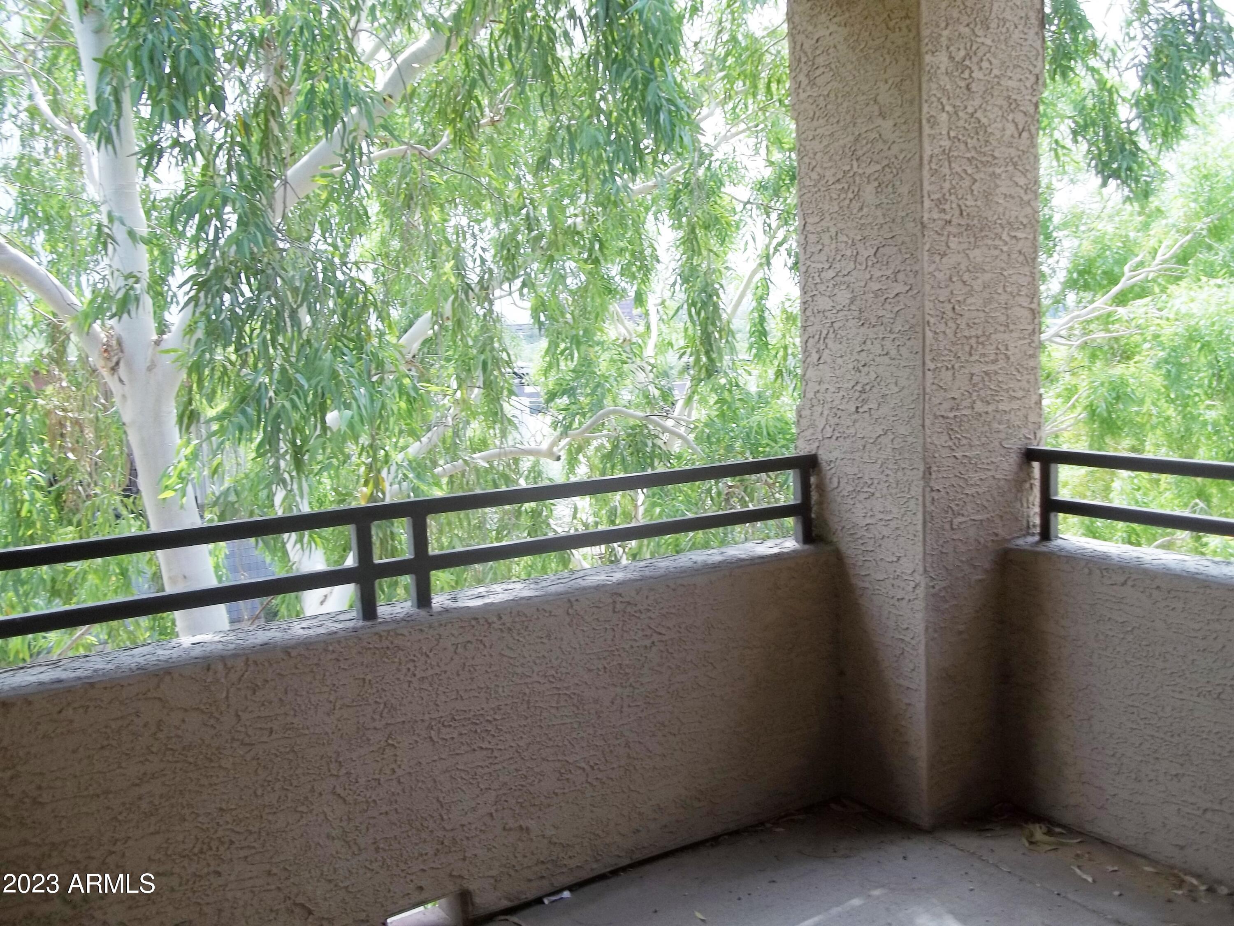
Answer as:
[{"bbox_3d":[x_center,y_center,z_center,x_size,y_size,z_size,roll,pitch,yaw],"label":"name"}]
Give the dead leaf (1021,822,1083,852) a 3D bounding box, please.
[{"bbox_3d":[1.224,1.053,3.213,0.144,0.037,0.097,-1,7,12],"label":"dead leaf"}]

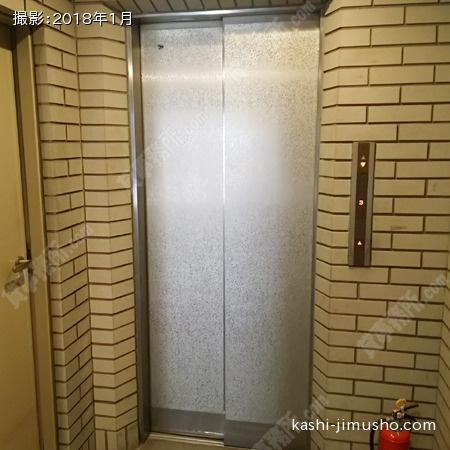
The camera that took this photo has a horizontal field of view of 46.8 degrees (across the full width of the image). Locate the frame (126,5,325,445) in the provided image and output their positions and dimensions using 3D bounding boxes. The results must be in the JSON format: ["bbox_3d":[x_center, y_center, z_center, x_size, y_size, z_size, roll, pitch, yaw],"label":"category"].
[{"bbox_3d":[-0.006,0.092,2.394,0.844,2.018,0.119,2,10,10],"label":"frame"}]

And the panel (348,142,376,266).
[{"bbox_3d":[0.546,-0.079,2.073,0.089,0.495,0.025,2,10,10],"label":"panel"}]

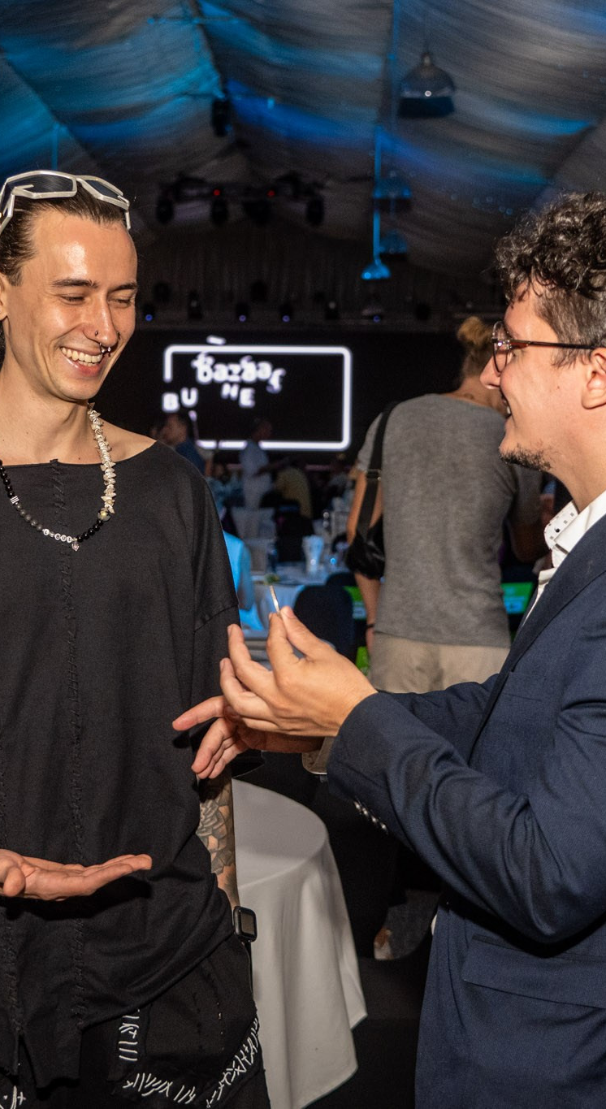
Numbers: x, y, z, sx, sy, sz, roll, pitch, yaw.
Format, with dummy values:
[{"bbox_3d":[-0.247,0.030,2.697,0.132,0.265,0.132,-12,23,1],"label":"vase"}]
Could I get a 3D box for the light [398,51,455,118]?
[{"bbox_3d":[0.947,-3.619,12.400,0.420,0.460,0.420,1,3,0],"label":"light"}]

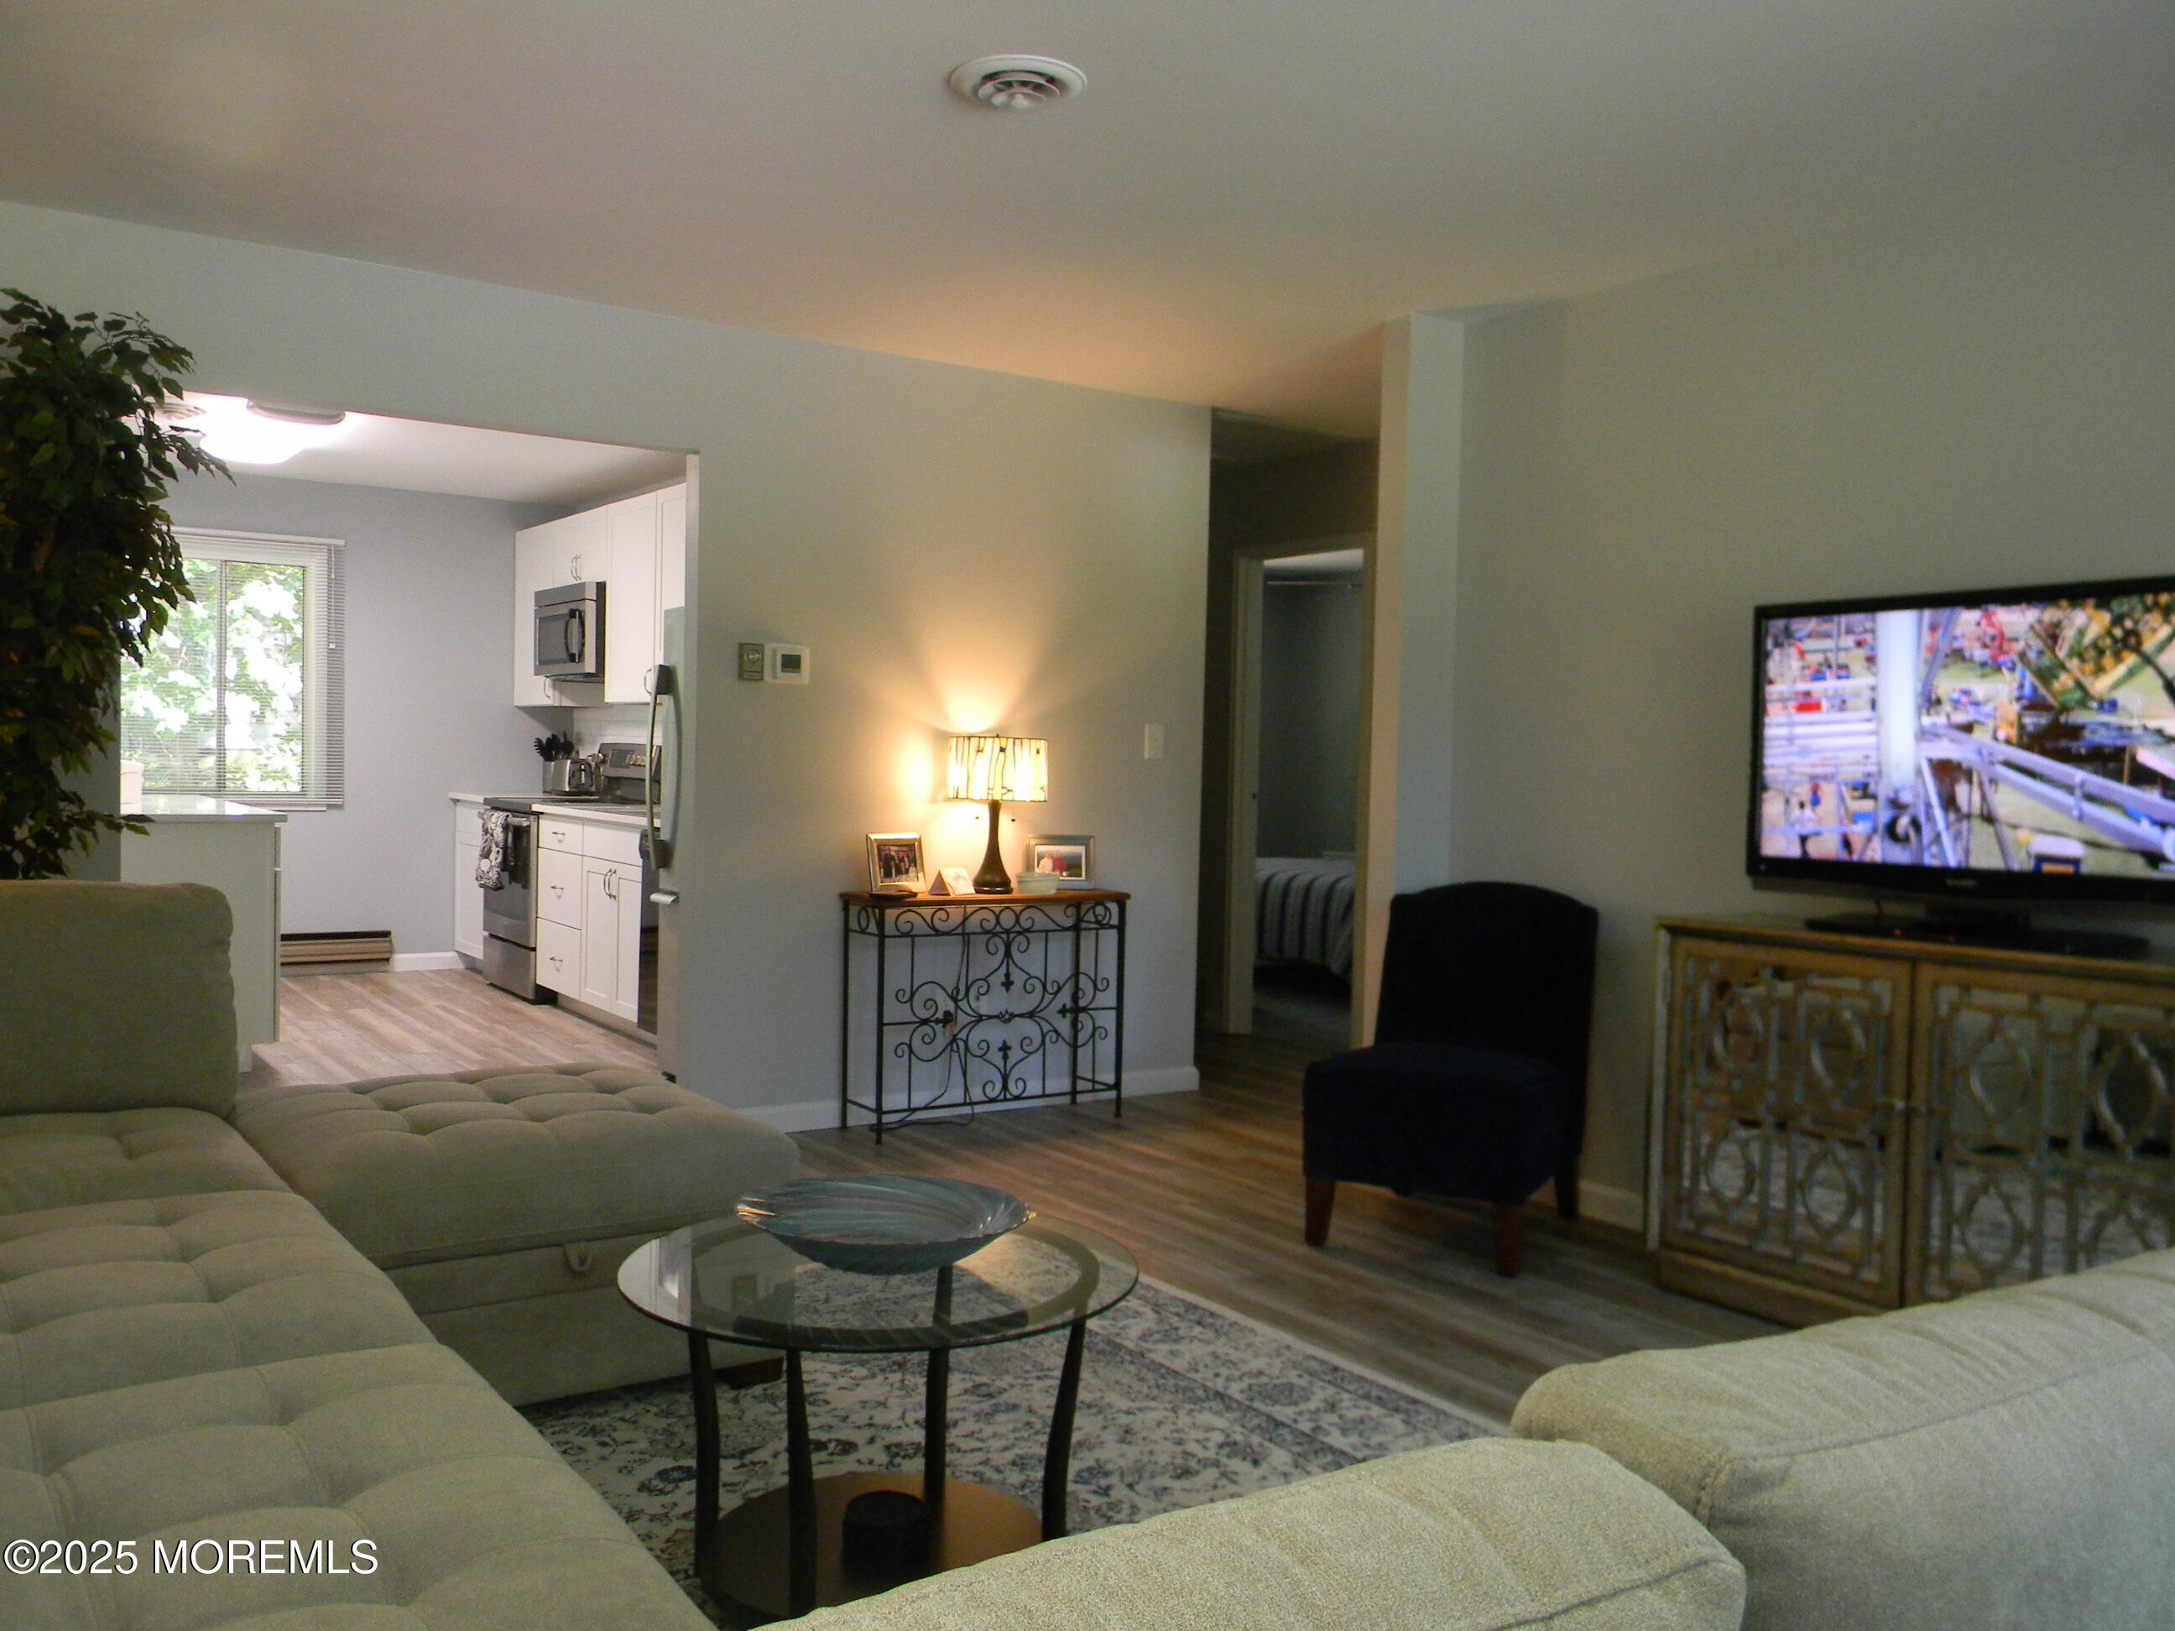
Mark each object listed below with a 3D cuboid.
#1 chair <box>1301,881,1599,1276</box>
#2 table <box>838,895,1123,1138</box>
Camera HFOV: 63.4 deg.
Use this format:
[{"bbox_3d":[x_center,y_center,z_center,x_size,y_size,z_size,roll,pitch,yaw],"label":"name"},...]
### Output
[{"bbox_3d":[0.940,0.624,4.494,0.562,0.873,0.693,3,2,28],"label":"chair"},{"bbox_3d":[-0.320,0.617,5.602,0.904,0.743,0.286,0,2,-35],"label":"table"}]

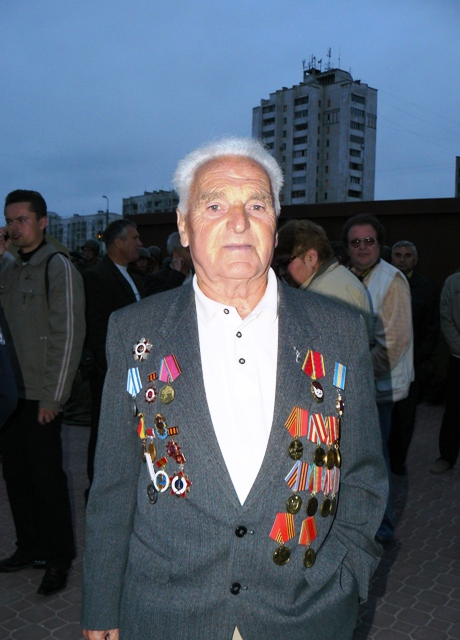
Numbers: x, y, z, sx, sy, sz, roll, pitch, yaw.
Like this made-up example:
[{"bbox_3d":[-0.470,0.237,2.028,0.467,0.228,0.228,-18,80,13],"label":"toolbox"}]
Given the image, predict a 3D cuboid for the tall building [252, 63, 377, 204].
[{"bbox_3d":[19.441,-28.674,146.228,16.500,47.000,24.000,-1,4,-41],"label":"tall building"}]

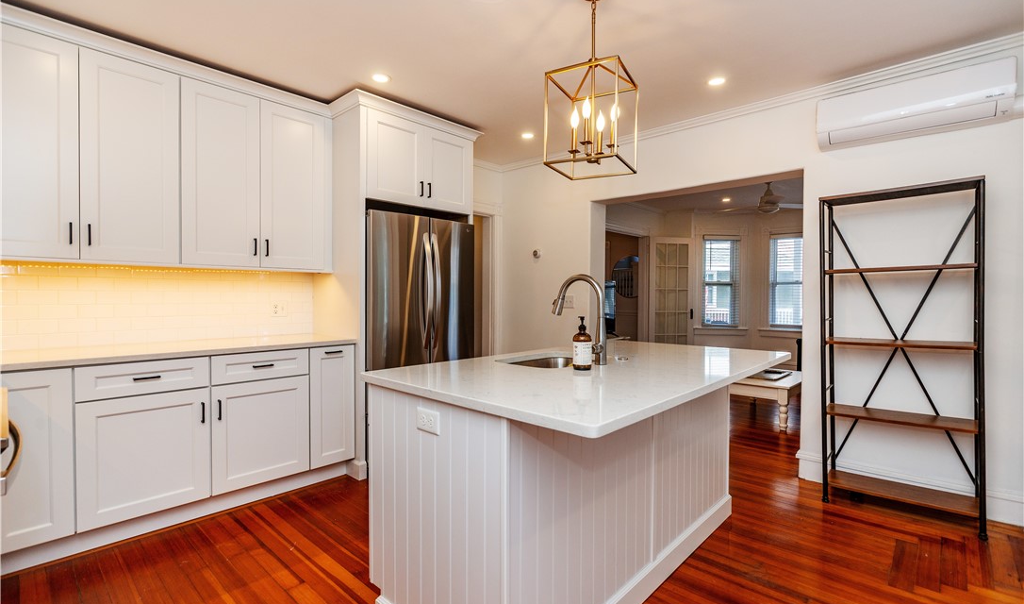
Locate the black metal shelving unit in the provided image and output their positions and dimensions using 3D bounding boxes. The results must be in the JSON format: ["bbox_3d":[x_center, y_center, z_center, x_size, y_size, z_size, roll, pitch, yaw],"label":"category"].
[{"bbox_3d":[2.154,0.277,2.546,0.678,1.769,0.296,0,0,43],"label":"black metal shelving unit"}]

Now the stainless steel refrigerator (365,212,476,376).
[{"bbox_3d":[-0.855,0.283,3.565,0.800,1.780,0.902,0,0,43],"label":"stainless steel refrigerator"}]

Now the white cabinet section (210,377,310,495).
[{"bbox_3d":[-1.647,0.747,2.840,0.610,0.589,0.521,0,0,44],"label":"white cabinet section"}]

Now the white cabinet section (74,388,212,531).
[{"bbox_3d":[-2.014,0.751,2.464,0.610,0.592,0.523,0,0,44],"label":"white cabinet section"}]

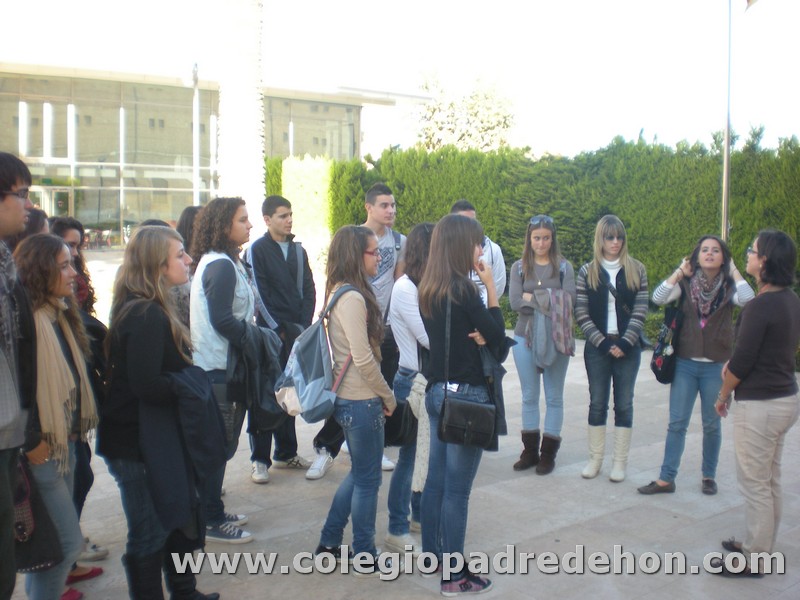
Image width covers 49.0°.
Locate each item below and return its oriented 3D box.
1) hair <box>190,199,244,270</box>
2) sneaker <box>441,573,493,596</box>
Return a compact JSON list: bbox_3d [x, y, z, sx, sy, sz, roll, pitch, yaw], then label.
[{"bbox_3d":[-0.914,-0.333,4.400,0.270,0.370,0.270,-1,5,-12],"label":"hair"},{"bbox_3d":[0.283,1.231,3.875,0.260,0.105,0.097,-2,6,-24],"label":"sneaker"}]

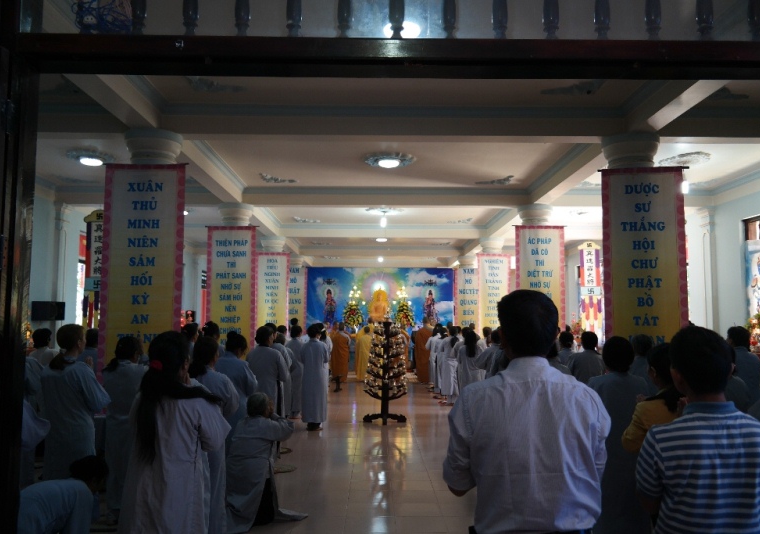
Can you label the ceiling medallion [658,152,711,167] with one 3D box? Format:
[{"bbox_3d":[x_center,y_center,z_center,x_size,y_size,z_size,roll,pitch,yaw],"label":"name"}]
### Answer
[{"bbox_3d":[4.109,-1.411,8.100,0.670,0.070,0.670,0,-5,0],"label":"ceiling medallion"}]

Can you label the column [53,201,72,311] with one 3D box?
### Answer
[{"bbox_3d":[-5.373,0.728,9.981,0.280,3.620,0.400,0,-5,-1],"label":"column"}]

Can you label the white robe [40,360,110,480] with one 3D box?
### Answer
[{"bbox_3d":[-2.350,1.332,4.618,0.450,1.230,0.380,-2,-6,15],"label":"white robe"}]

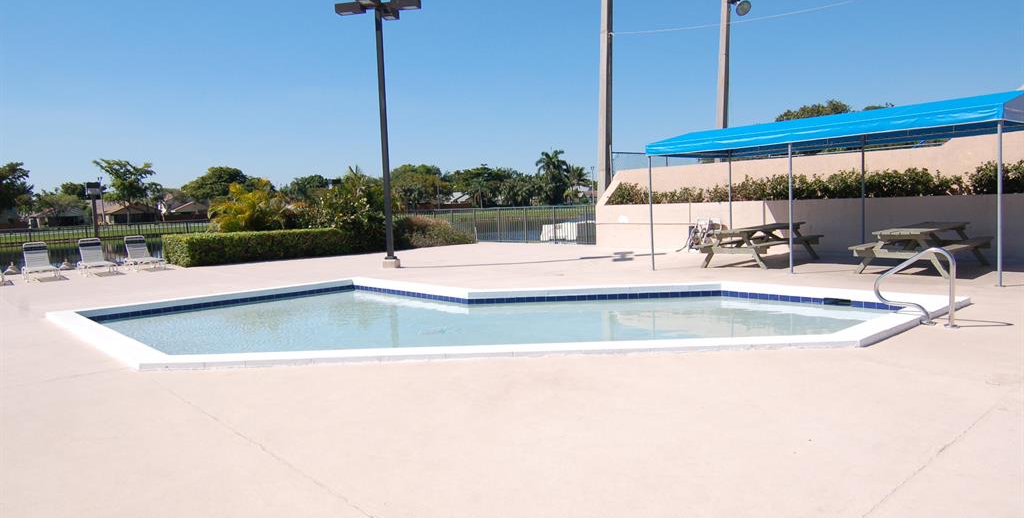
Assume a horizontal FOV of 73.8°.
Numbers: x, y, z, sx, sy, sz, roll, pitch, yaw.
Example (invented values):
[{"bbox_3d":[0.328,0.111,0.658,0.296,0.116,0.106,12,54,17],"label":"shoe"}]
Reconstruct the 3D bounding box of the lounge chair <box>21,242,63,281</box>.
[{"bbox_3d":[-11.586,0.041,16.747,0.660,0.910,1.600,-6,6,-40],"label":"lounge chair"}]

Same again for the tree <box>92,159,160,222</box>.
[{"bbox_3d":[-59.369,-10.395,105.000,10.160,9.860,9.650,-5,5,-29],"label":"tree"}]

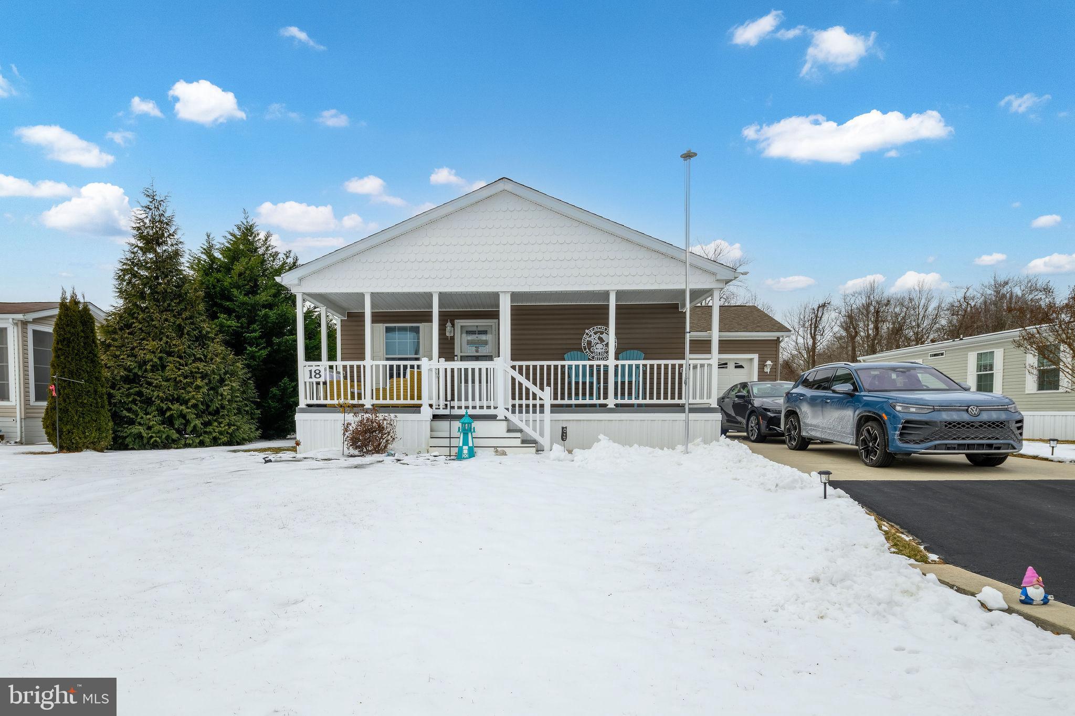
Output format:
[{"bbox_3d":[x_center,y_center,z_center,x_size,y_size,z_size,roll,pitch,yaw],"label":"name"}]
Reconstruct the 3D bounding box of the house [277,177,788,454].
[{"bbox_3d":[1.600,-0.400,15.300,12.300,5.300,11.800,0,-3,3],"label":"house"}]

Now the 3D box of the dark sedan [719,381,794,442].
[{"bbox_3d":[6.420,1.460,14.100,1.850,1.500,4.900,0,-3,5],"label":"dark sedan"}]

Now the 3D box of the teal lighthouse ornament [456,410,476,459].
[{"bbox_3d":[-1.285,1.385,9.120,0.340,0.890,0.340,1,-3,-12],"label":"teal lighthouse ornament"}]

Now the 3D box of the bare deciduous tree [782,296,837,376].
[{"bbox_3d":[18.500,0.000,34.600,4.000,8.600,4.000,0,-3,0],"label":"bare deciduous tree"}]

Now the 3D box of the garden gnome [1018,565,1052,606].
[{"bbox_3d":[2.740,1.260,2.800,0.160,0.215,0.125,-1,-3,26],"label":"garden gnome"}]

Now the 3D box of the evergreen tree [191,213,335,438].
[{"bbox_3d":[-9.100,-1.160,16.900,4.300,7.400,4.300,0,-3,0],"label":"evergreen tree"}]

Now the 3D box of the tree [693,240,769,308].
[{"bbox_3d":[11.300,-1.600,30.000,5.200,10.600,5.200,0,-3,0],"label":"tree"}]

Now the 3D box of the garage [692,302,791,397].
[{"bbox_3d":[6.300,0.300,19.000,4.200,4.500,5.600,0,-3,3],"label":"garage"}]

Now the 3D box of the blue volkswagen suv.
[{"bbox_3d":[6.030,0.950,9.130,1.900,1.680,4.690,0,-3,4],"label":"blue volkswagen suv"}]

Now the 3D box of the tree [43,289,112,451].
[{"bbox_3d":[-9.880,0.250,10.900,1.300,3.450,1.300,0,-3,0],"label":"tree"}]

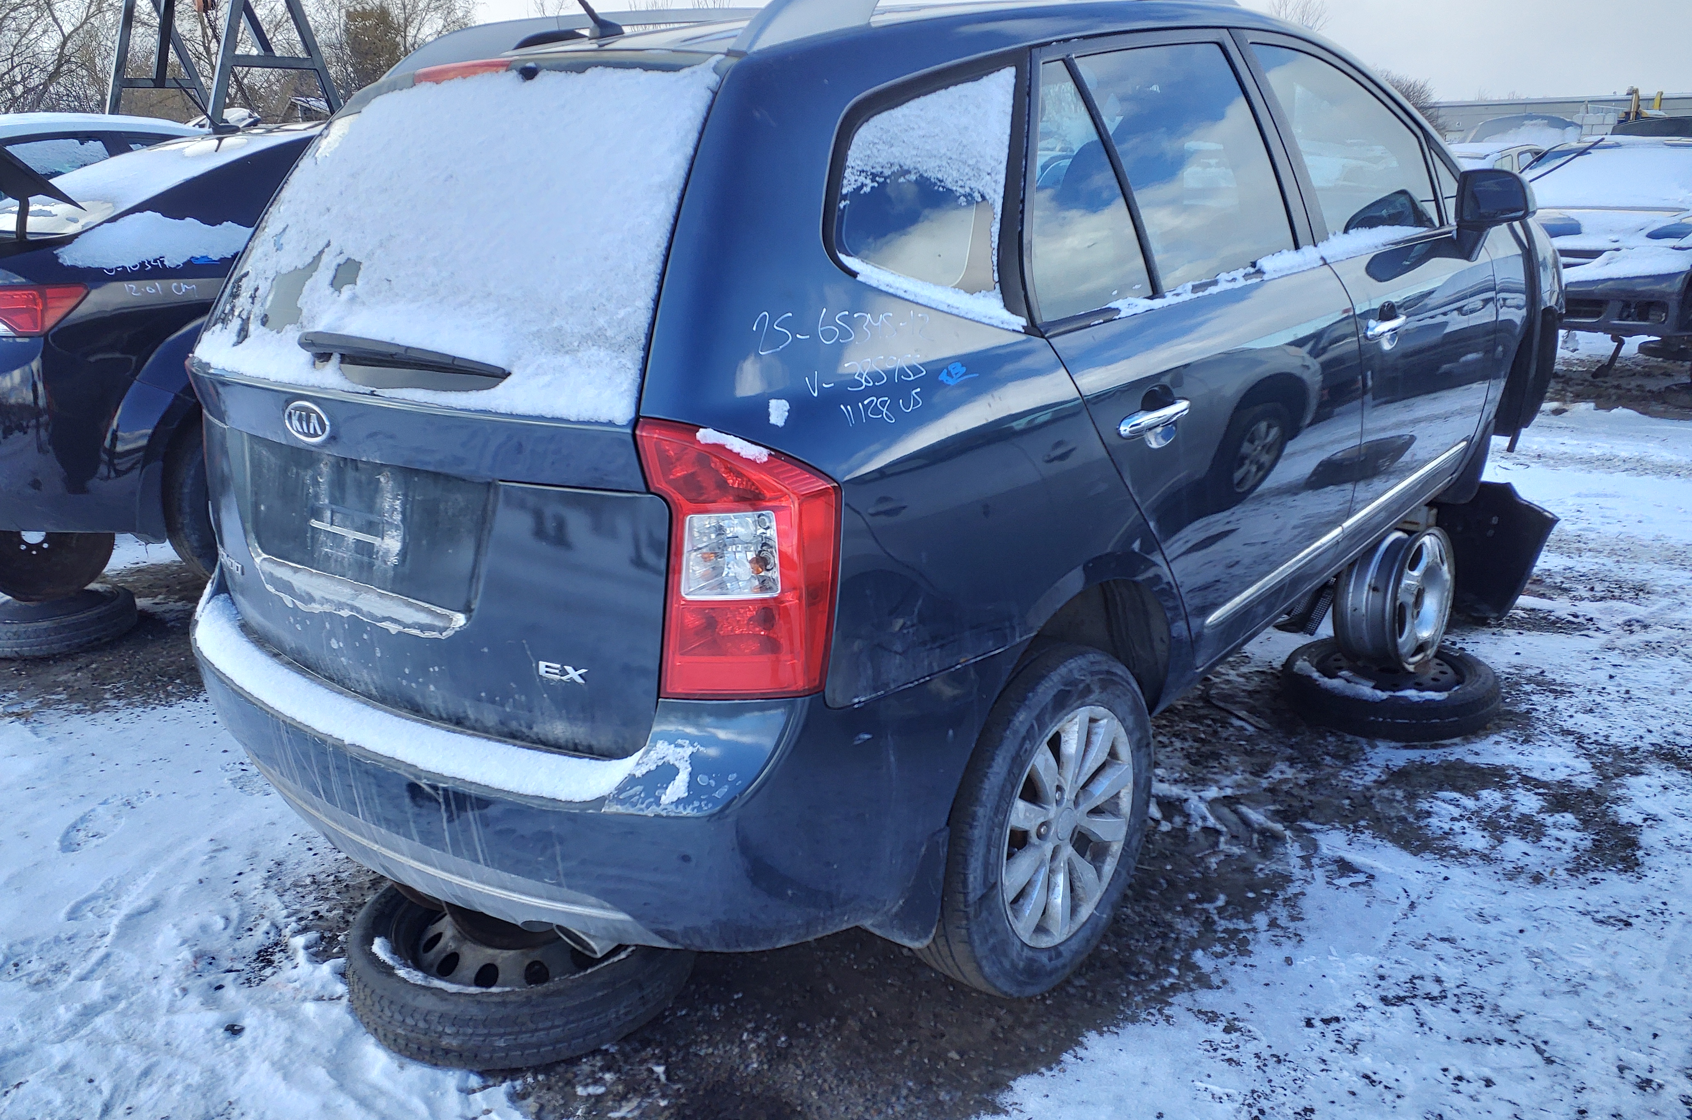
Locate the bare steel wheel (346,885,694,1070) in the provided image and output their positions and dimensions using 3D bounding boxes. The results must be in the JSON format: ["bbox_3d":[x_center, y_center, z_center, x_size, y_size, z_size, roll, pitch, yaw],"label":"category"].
[{"bbox_3d":[-0.619,0.745,2.480,0.654,0.185,0.654,-1,11,0],"label":"bare steel wheel"}]

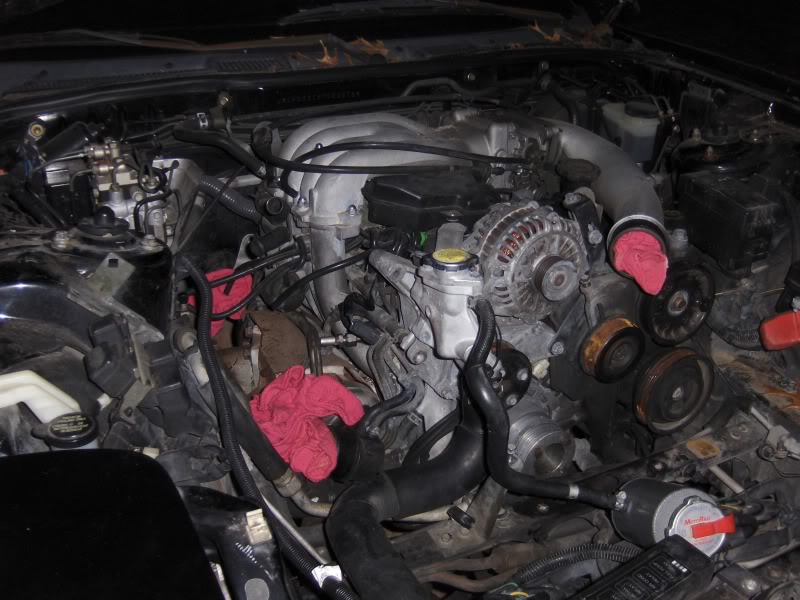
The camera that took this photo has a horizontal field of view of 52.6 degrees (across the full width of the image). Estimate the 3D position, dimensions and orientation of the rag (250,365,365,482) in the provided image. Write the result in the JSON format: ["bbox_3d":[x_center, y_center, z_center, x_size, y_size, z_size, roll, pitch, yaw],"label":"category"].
[{"bbox_3d":[-0.112,0.148,0.980,0.130,0.105,0.090,-11,28,-21],"label":"rag"}]

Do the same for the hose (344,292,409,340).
[{"bbox_3d":[-0.032,0.022,1.060,0.075,0.045,0.050,-11,28,-21],"label":"hose"}]

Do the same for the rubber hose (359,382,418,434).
[{"bbox_3d":[-0.012,0.133,1.000,0.065,0.055,0.050,-11,28,-21],"label":"rubber hose"}]

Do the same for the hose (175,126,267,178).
[{"bbox_3d":[-0.312,-0.259,1.400,0.195,0.050,0.050,28,36,28],"label":"hose"}]

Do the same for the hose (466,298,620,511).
[{"bbox_3d":[0.157,0.118,0.935,0.140,0.190,0.170,-11,28,-21],"label":"hose"}]

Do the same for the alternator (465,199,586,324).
[{"bbox_3d":[0.163,-0.053,1.040,0.135,0.135,0.140,-11,28,-21],"label":"alternator"}]

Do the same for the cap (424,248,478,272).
[{"bbox_3d":[0.064,-0.049,1.000,0.060,0.022,0.060,0,26,0],"label":"cap"}]

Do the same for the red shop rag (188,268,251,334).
[{"bbox_3d":[-0.260,0.002,1.170,0.085,0.085,0.060,-11,28,-21],"label":"red shop rag"}]

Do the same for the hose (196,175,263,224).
[{"bbox_3d":[-0.272,-0.160,1.290,0.150,0.032,0.032,32,39,30],"label":"hose"}]

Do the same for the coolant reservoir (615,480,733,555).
[{"bbox_3d":[0.298,0.243,0.880,0.083,0.083,0.117,20,-10,-11],"label":"coolant reservoir"}]

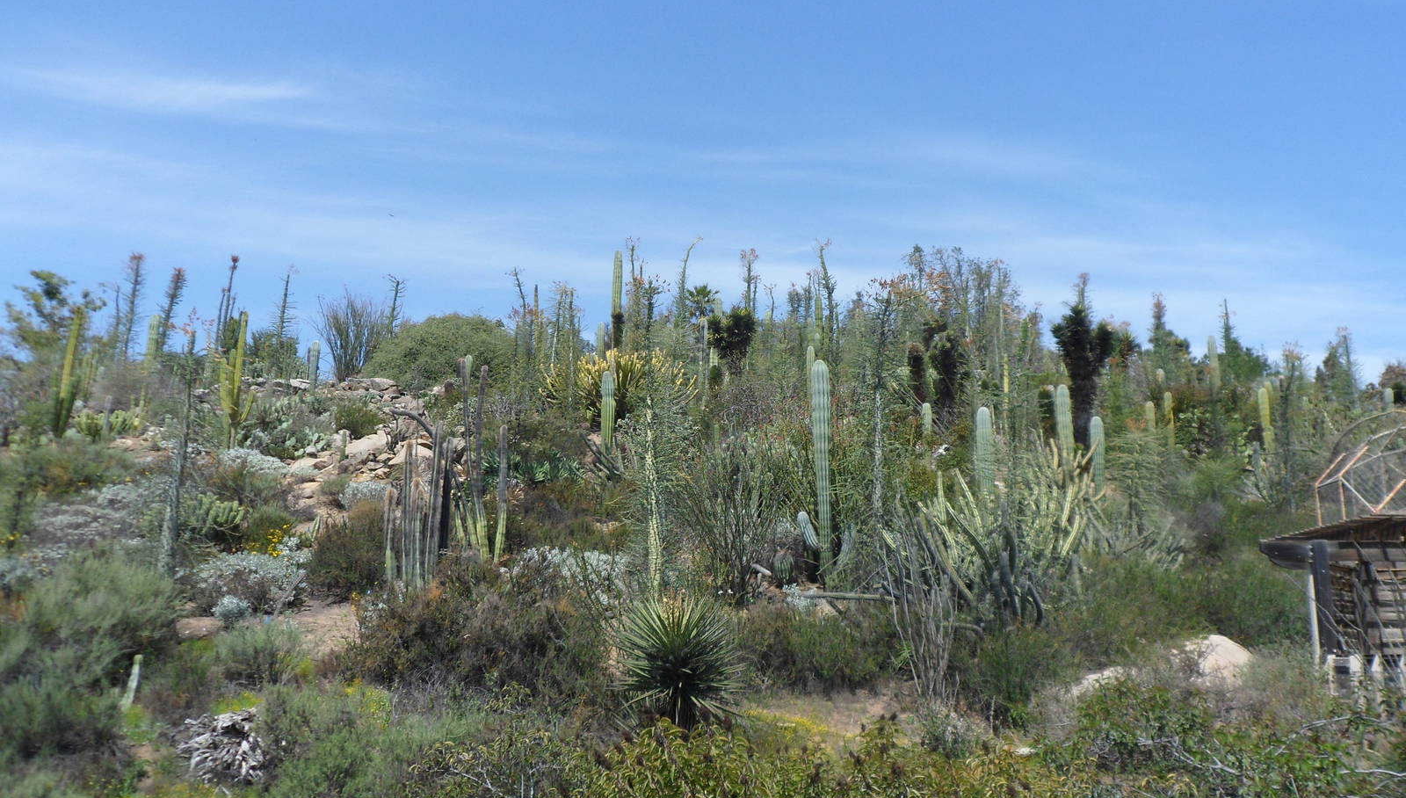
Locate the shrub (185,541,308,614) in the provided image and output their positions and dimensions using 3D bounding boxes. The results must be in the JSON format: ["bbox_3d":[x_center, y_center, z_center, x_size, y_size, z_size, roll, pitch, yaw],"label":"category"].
[{"bbox_3d":[-6.558,2.576,15.800,1.640,1.047,1.312,4,-11,-22],"label":"shrub"}]

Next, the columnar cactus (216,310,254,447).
[{"bbox_3d":[-10.874,-0.461,25.500,0.604,3.150,0.513,4,-11,-23],"label":"columnar cactus"}]

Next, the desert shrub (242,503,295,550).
[{"bbox_3d":[-7.127,2.090,18.000,0.807,0.808,0.767,4,-11,-21],"label":"desert shrub"}]

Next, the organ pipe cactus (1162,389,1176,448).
[{"bbox_3d":[14.958,0.650,35.223,0.420,1.844,0.400,-4,-9,23],"label":"organ pipe cactus"}]

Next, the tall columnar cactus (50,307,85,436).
[{"bbox_3d":[-15.059,-0.654,26.000,0.453,3.020,0.430,6,-12,-30],"label":"tall columnar cactus"}]

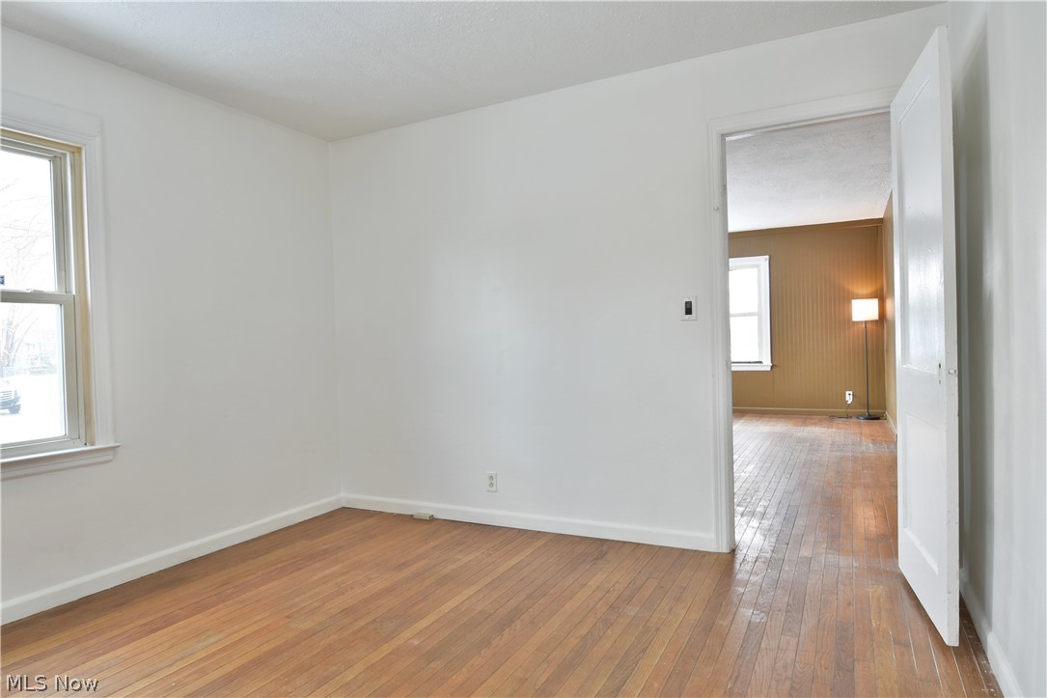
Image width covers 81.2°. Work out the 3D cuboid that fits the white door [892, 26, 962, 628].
[{"bbox_3d":[1.474,-0.041,2.266,0.035,1.965,0.706,-1,1,21],"label":"white door"}]

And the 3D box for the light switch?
[{"bbox_3d":[0.820,-0.200,3.015,0.073,0.116,0.012,-1,1,27],"label":"light switch"}]

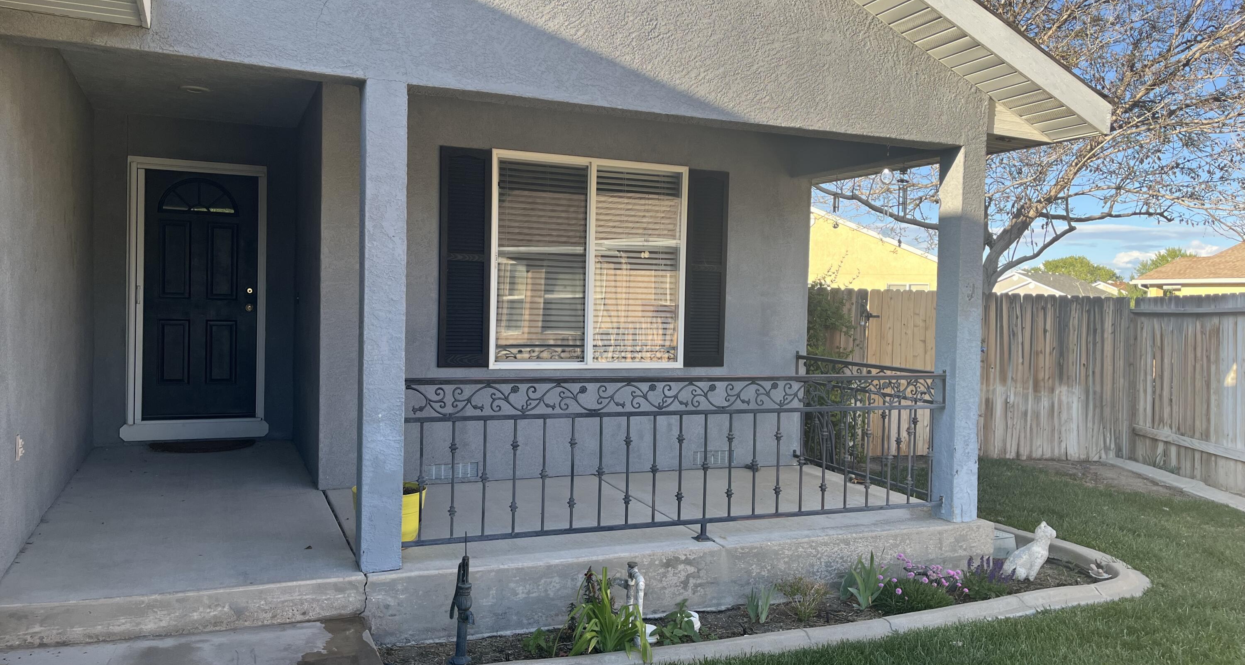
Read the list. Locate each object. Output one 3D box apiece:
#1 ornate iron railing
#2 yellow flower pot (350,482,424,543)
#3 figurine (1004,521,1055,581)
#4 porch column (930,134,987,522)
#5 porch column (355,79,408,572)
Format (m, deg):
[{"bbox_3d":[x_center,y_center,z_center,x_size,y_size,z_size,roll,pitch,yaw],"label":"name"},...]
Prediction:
[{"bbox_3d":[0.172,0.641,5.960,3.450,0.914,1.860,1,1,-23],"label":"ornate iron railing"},{"bbox_3d":[-1.240,0.956,4.966,0.375,0.270,0.375,1,1,-23],"label":"yellow flower pot"},{"bbox_3d":[2.468,1.327,5.669,0.310,0.360,0.180,2,1,33],"label":"figurine"},{"bbox_3d":[2.070,-0.005,5.762,0.186,2.290,0.201,1,1,-23],"label":"porch column"},{"bbox_3d":[-1.135,-0.025,4.405,0.186,2.257,0.201,1,1,-23],"label":"porch column"}]

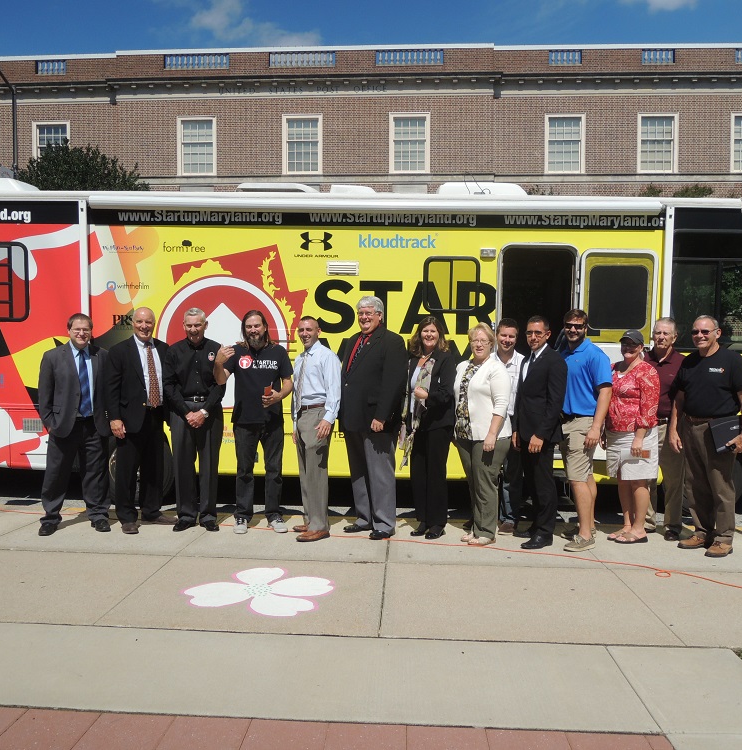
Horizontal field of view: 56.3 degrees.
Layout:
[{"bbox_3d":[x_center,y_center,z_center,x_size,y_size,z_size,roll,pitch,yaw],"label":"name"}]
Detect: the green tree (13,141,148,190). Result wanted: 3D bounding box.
[{"bbox_3d":[-10.500,-3.600,25.000,5.600,9.200,5.400,1,1,3],"label":"green tree"}]

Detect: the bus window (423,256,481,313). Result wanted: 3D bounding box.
[{"bbox_3d":[0.823,-0.914,6.999,0.583,0.564,0.080,1,1,3],"label":"bus window"}]

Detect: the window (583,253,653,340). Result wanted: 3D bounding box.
[{"bbox_3d":[2.455,-0.774,6.876,0.703,0.862,0.080,1,1,3],"label":"window"}]

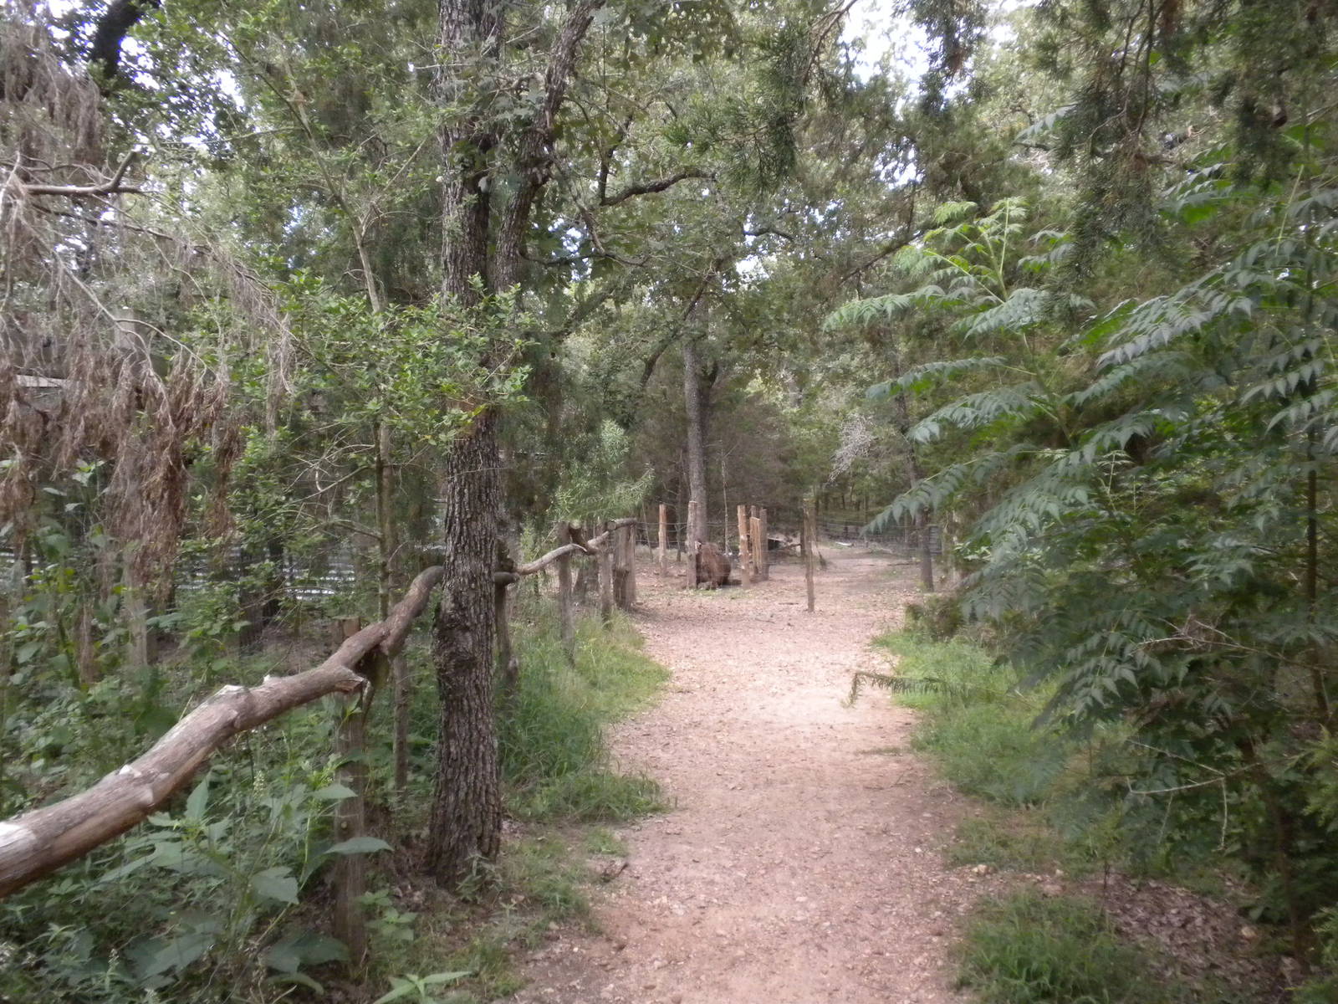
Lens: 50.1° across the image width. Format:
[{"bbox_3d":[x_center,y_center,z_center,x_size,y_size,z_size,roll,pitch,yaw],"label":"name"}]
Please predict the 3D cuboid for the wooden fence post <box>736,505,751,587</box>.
[{"bbox_3d":[1.121,0.657,21.400,0.130,1.237,0.130,-3,1,0],"label":"wooden fence post"}]

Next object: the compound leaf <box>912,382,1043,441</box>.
[{"bbox_3d":[0.987,-0.287,4.600,0.430,0.190,0.220,0,1,0],"label":"compound leaf"}]

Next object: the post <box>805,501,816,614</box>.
[{"bbox_3d":[1.684,0.637,17.100,0.090,1.363,0.090,-2,1,0],"label":"post"}]

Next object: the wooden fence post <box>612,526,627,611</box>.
[{"bbox_3d":[-0.598,0.788,17.400,0.180,1.060,0.180,0,1,0],"label":"wooden fence post"}]

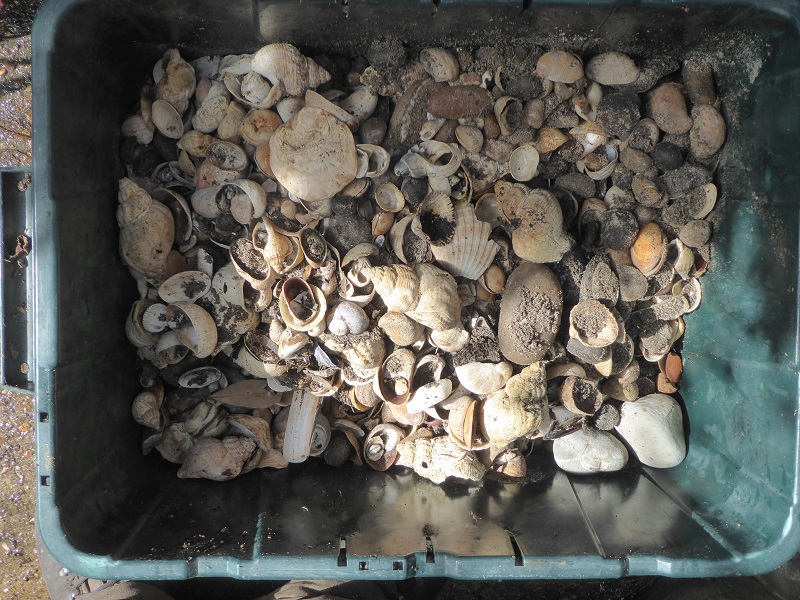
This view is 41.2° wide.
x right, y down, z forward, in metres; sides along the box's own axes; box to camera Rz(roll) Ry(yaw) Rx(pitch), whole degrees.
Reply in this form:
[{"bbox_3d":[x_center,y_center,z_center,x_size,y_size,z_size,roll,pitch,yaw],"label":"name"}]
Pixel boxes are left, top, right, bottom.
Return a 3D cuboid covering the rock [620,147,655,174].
[{"bbox_3d":[0.195,-0.115,0.872,0.030,0.019,0.020,30,94,-5],"label":"rock"}]

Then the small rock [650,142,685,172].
[{"bbox_3d":[0.220,-0.118,0.874,0.028,0.021,0.023,20,95,-4],"label":"small rock"}]

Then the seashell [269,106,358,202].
[{"bbox_3d":[-0.066,-0.116,0.840,0.068,0.028,0.073,-6,95,-1],"label":"seashell"}]

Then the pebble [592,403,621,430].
[{"bbox_3d":[0.175,0.100,0.904,0.021,0.018,0.022,-30,97,1],"label":"pebble"}]

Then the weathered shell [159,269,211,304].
[{"bbox_3d":[-0.175,-0.010,0.863,0.043,0.016,0.026,-14,96,-1],"label":"weathered shell"}]

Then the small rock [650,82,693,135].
[{"bbox_3d":[0.220,-0.155,0.868,0.030,0.023,0.043,-18,95,0],"label":"small rock"}]

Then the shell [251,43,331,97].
[{"bbox_3d":[-0.097,-0.205,0.945,0.073,0.042,0.044,12,93,-2],"label":"shell"}]

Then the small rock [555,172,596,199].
[{"bbox_3d":[0.159,-0.105,0.965,0.039,0.020,0.024,22,92,-2],"label":"small rock"}]

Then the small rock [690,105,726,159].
[{"bbox_3d":[0.252,-0.137,0.868,0.029,0.022,0.044,5,95,-2],"label":"small rock"}]

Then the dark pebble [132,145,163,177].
[{"bbox_3d":[-0.230,-0.127,0.970,0.028,0.022,0.030,0,93,-1],"label":"dark pebble"}]

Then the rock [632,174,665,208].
[{"bbox_3d":[0.204,-0.089,0.872,0.033,0.018,0.022,40,93,-6],"label":"rock"}]

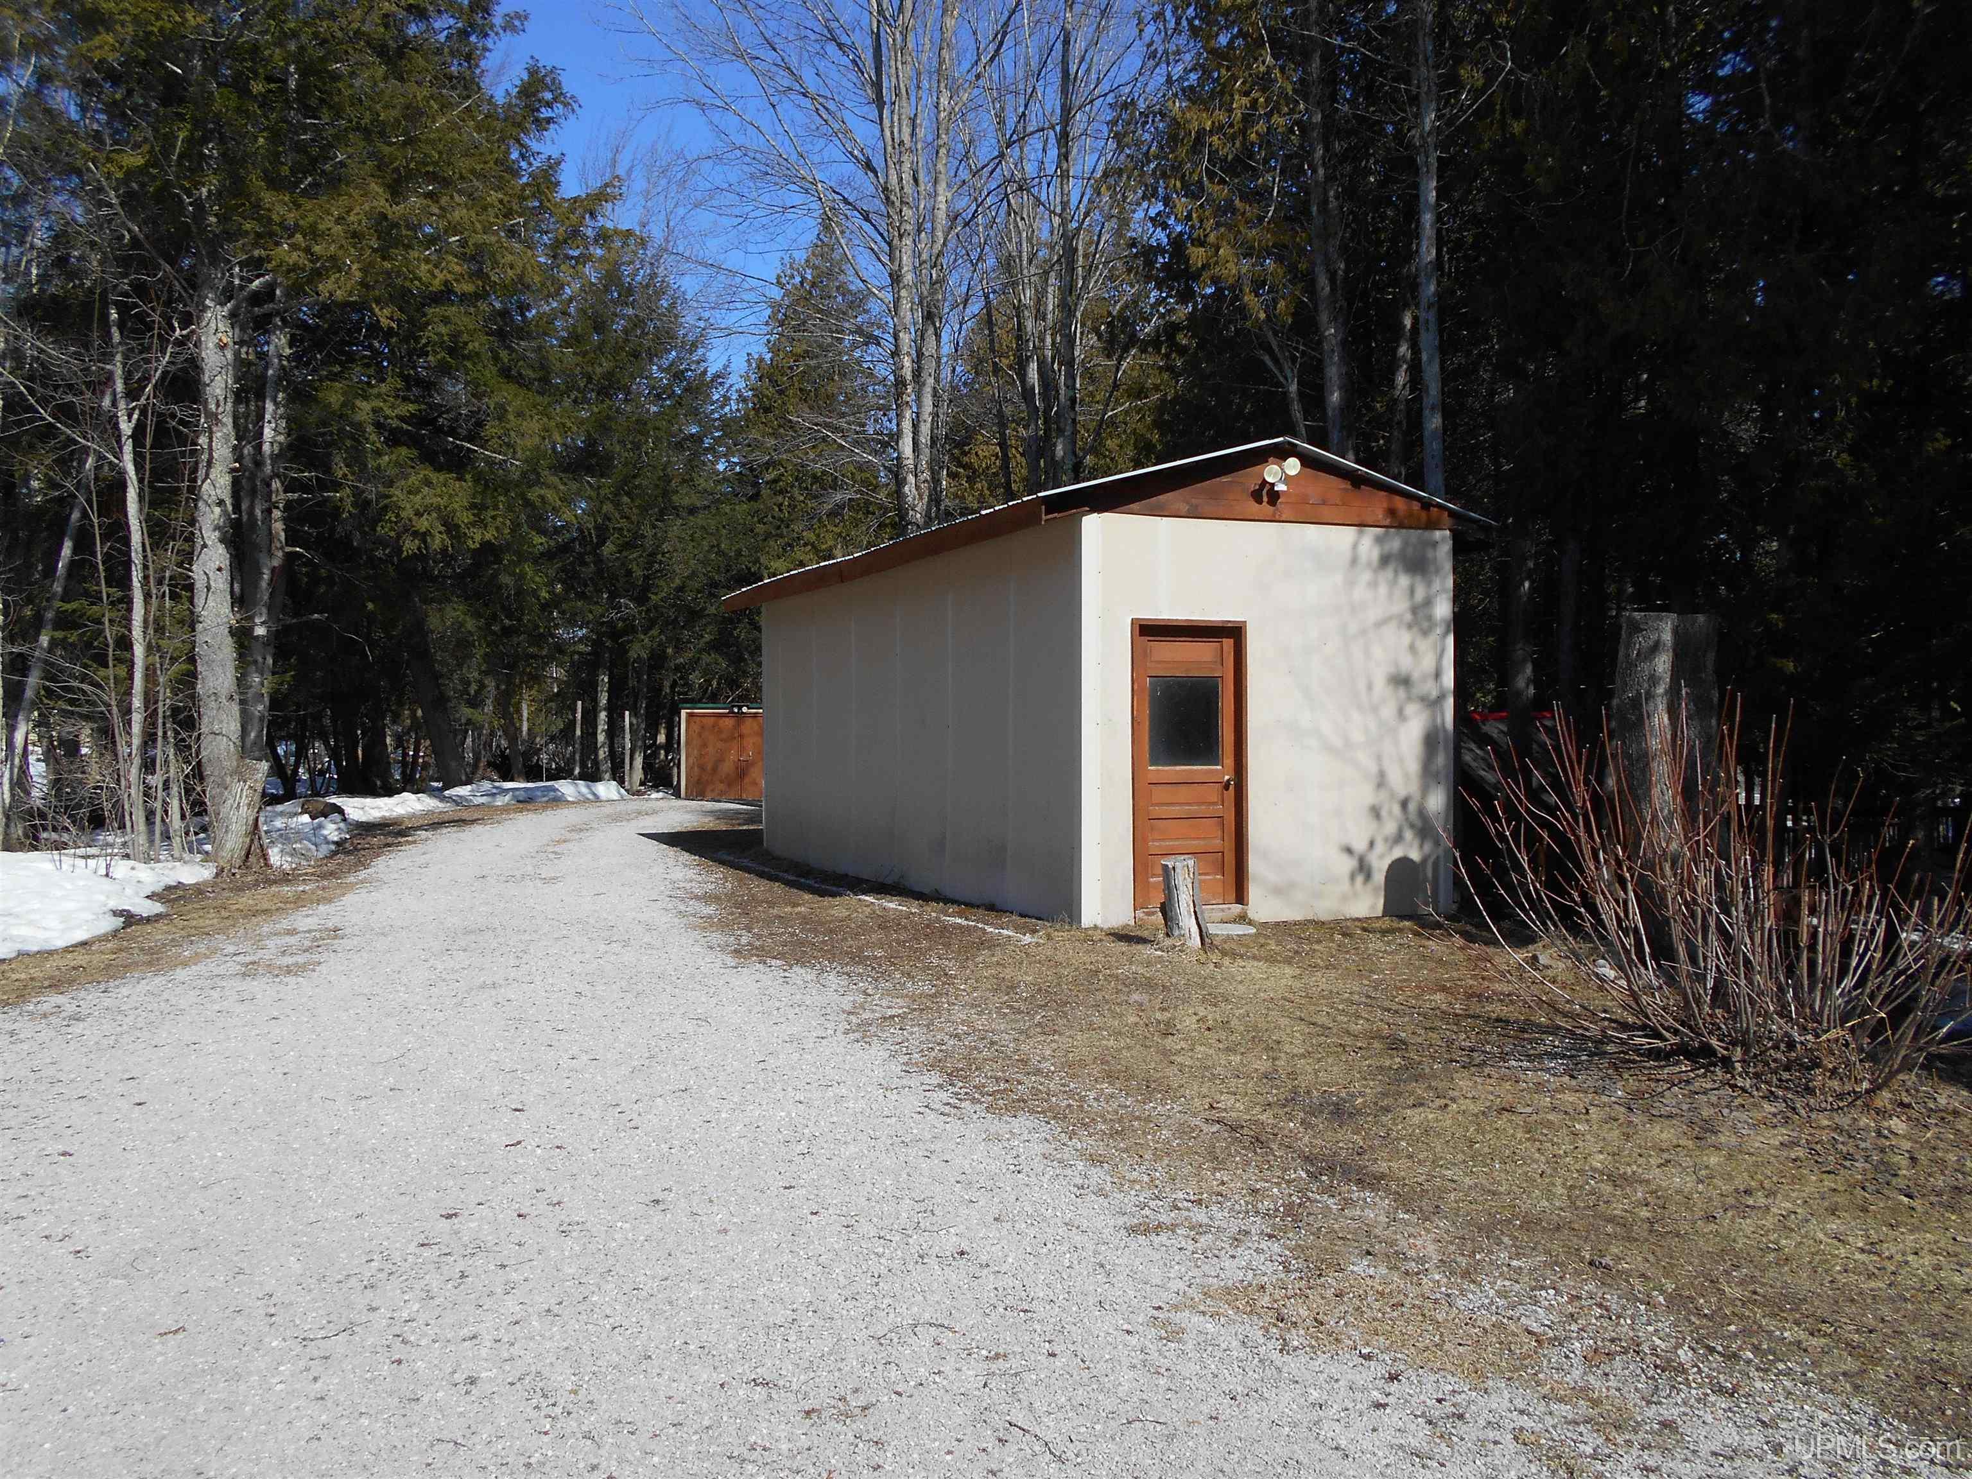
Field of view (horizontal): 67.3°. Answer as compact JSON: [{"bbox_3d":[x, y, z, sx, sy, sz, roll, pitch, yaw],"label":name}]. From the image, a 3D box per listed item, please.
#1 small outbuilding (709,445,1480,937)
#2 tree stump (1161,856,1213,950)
[{"bbox_3d":[0.461,-0.450,14.947,4.004,3.582,8.607,-1,1,-24],"label":"small outbuilding"},{"bbox_3d":[1.355,1.100,9.980,0.340,0.580,0.330,0,1,0],"label":"tree stump"}]

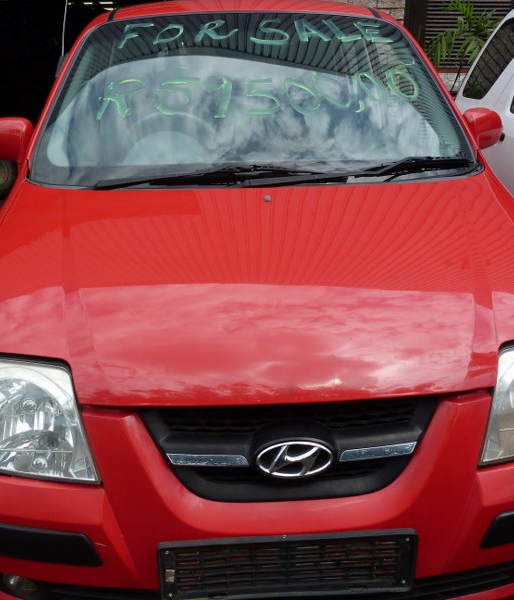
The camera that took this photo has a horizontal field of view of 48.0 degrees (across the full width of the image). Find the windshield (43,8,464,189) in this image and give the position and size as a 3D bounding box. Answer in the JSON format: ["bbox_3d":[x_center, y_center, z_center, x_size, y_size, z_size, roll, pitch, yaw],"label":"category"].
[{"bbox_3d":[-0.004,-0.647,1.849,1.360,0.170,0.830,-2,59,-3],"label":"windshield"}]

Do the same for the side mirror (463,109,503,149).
[{"bbox_3d":[0.742,-0.555,1.903,0.175,0.140,0.120,-2,24,-3],"label":"side mirror"}]

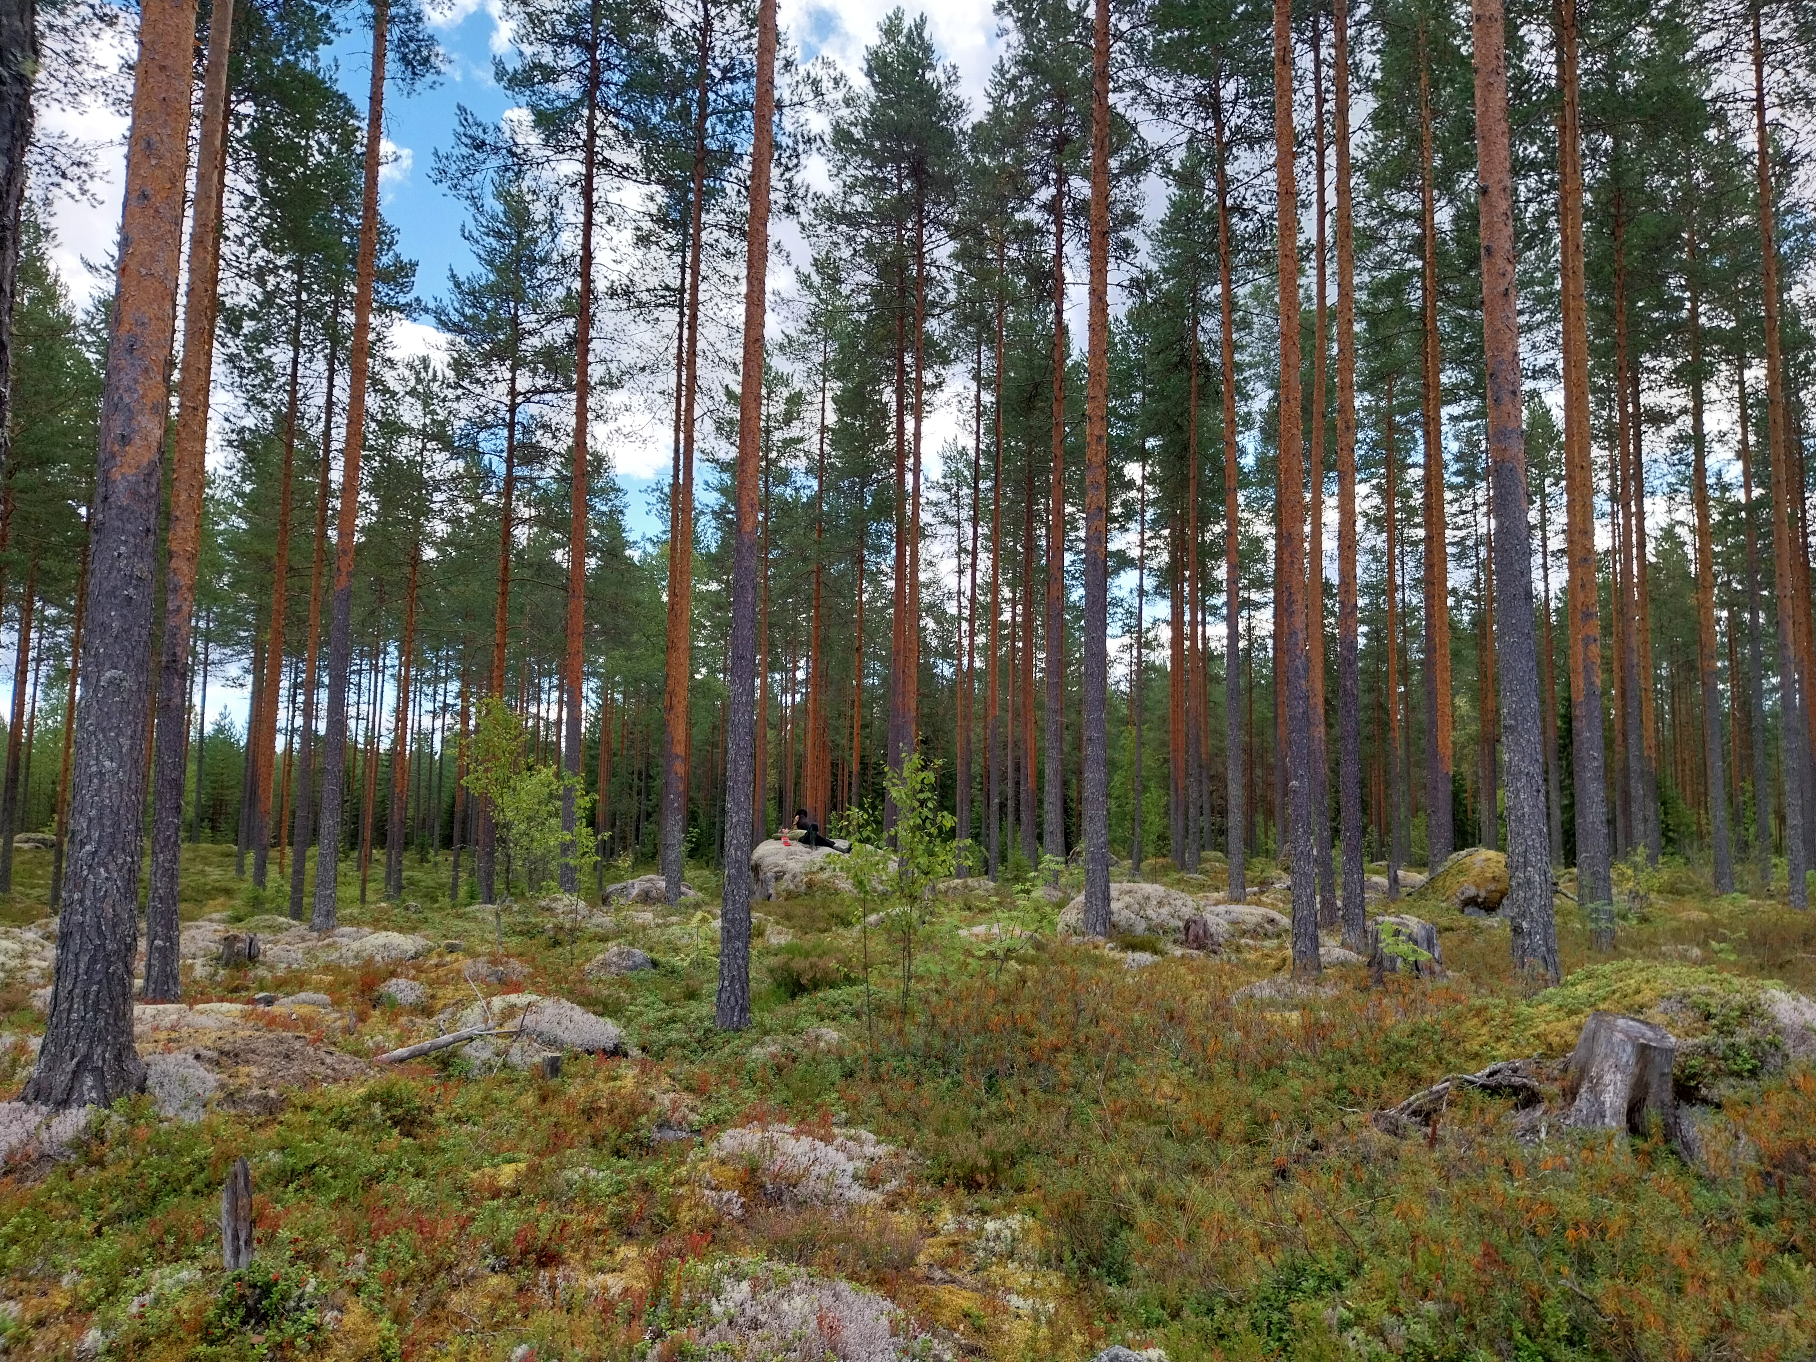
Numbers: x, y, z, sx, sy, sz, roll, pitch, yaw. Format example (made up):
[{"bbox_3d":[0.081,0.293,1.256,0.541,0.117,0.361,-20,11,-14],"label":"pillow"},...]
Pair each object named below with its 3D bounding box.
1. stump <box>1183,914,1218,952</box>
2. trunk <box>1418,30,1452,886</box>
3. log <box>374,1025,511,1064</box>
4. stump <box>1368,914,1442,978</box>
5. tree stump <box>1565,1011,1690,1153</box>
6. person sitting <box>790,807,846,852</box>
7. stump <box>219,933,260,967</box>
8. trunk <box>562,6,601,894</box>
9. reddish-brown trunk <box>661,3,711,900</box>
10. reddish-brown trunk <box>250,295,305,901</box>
[{"bbox_3d":[3.484,3.018,16.300,0.380,0.420,0.360,0,-6,12],"label":"stump"},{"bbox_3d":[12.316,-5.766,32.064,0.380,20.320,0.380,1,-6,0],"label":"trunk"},{"bbox_3d":[-3.043,2.377,8.950,0.901,0.100,0.100,-5,-1,-42],"label":"log"},{"bbox_3d":[4.703,2.502,12.900,0.680,0.560,0.630,-1,-6,20],"label":"stump"},{"bbox_3d":[3.121,1.721,5.900,0.510,0.550,0.480,-2,-7,27],"label":"tree stump"},{"bbox_3d":[-1.741,2.977,27.000,1.050,0.800,0.500,-1,-6,17],"label":"person sitting"},{"bbox_3d":[-6.964,2.792,14.200,0.420,0.340,0.380,4,-7,-25],"label":"stump"},{"bbox_3d":[-6.913,-5.243,29.003,0.320,19.299,0.320,0,-6,0],"label":"trunk"},{"bbox_3d":[-4.419,-5.009,27.792,0.330,18.684,0.330,1,-6,0],"label":"reddish-brown trunk"},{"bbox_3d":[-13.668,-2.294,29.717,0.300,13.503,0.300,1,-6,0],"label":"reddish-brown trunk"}]

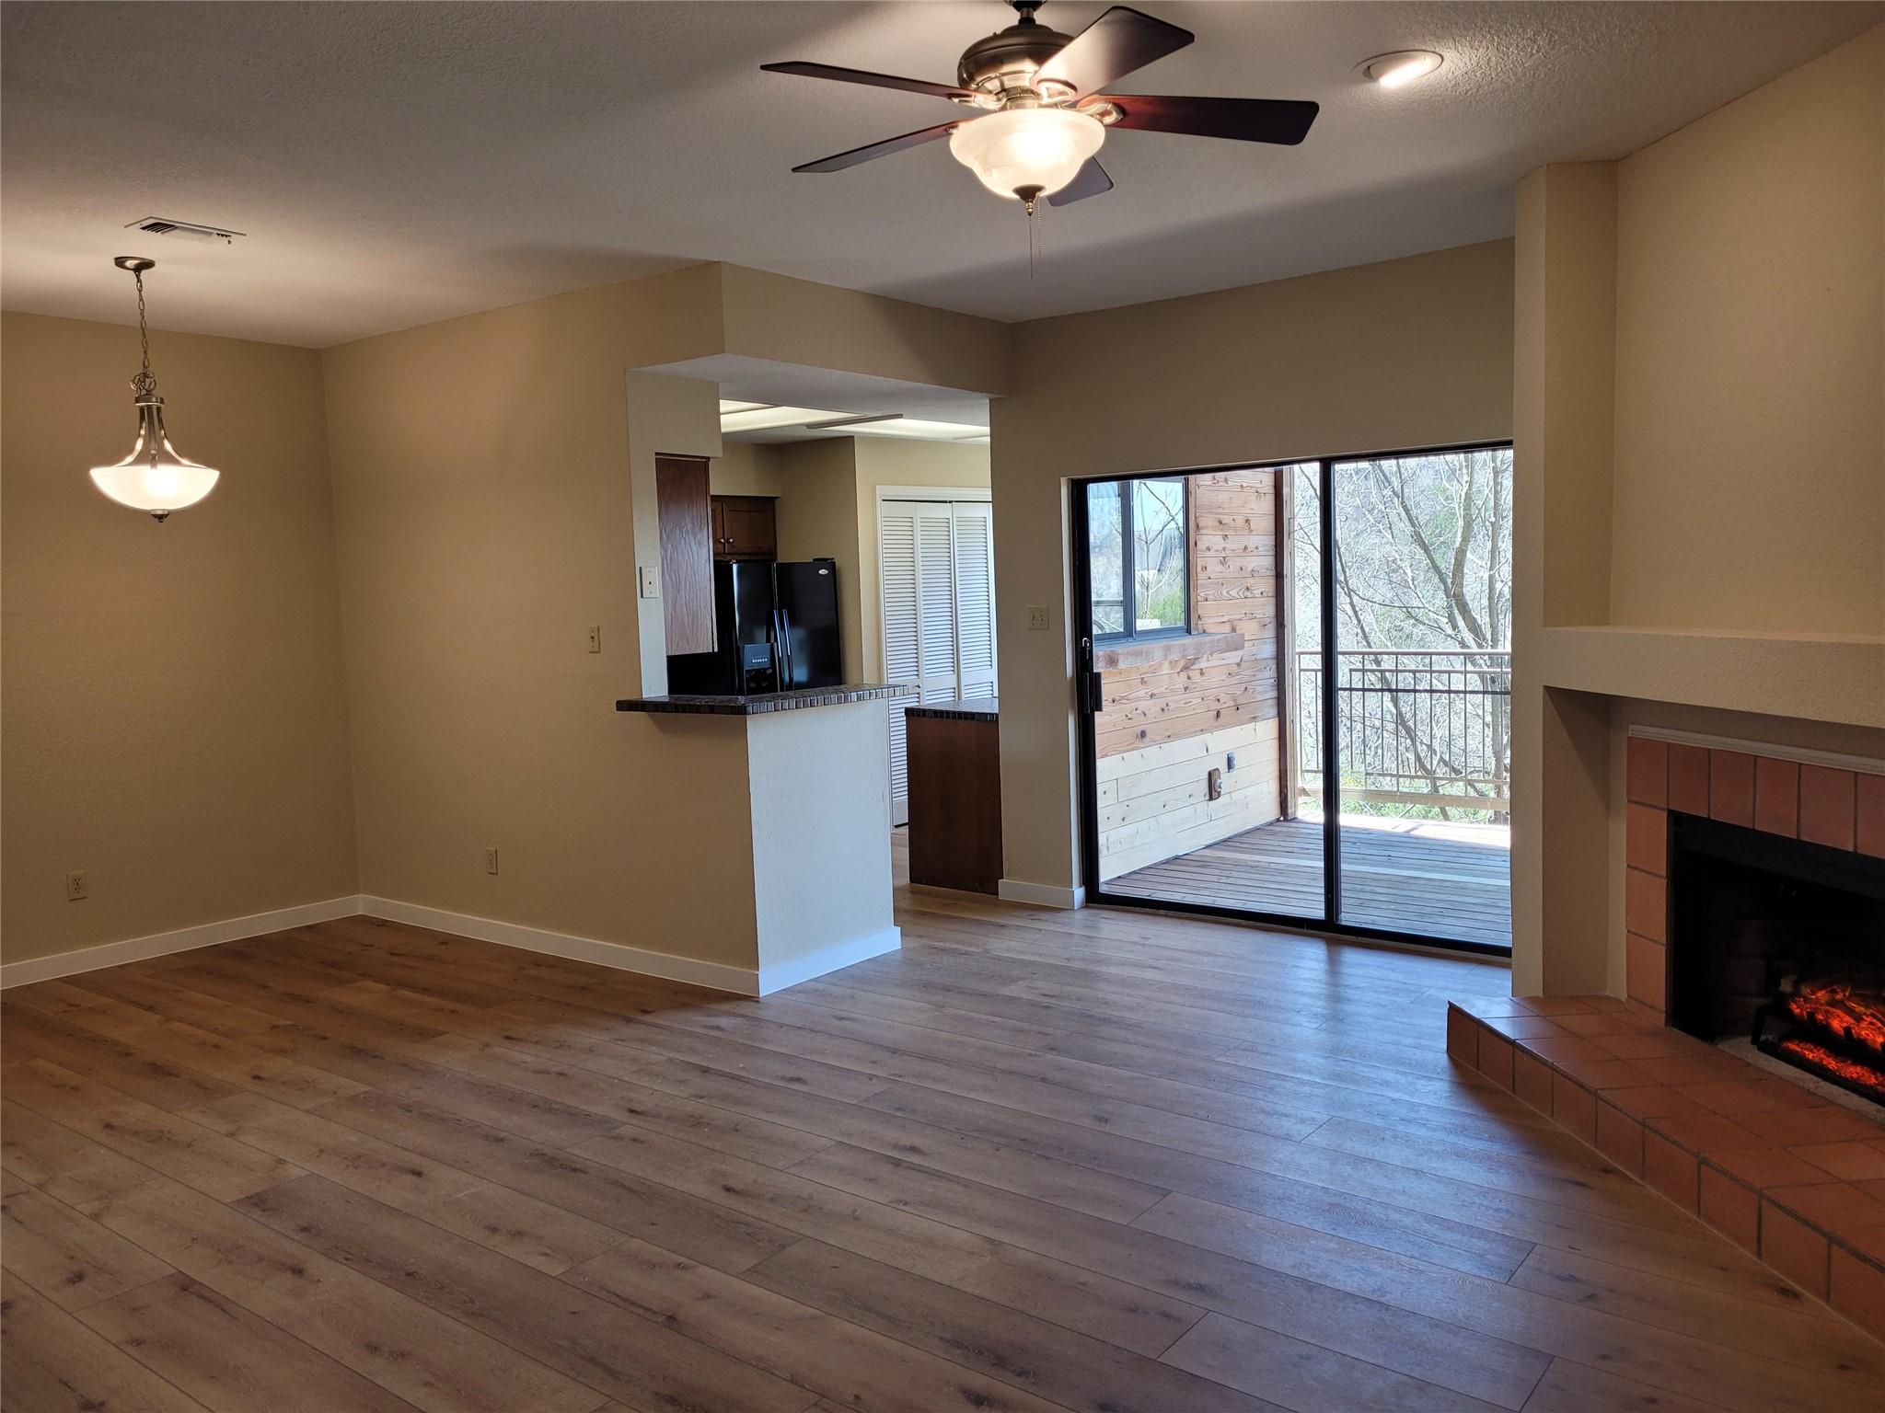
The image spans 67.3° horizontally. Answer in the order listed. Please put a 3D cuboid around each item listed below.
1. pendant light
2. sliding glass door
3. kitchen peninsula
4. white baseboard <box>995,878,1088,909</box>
[{"bbox_3d":[-2.773,-1.097,4.942,0.400,0.898,0.400,2,6,36],"label":"pendant light"},{"bbox_3d":[1.650,-0.030,5.957,2.436,2.005,0.110,2,6,36],"label":"sliding glass door"},{"bbox_3d":[-0.679,0.504,5.781,0.685,1.121,0.970,2,6,36],"label":"kitchen peninsula"},{"bbox_3d":[0.482,0.893,6.792,0.435,0.099,0.105,2,6,36],"label":"white baseboard"}]

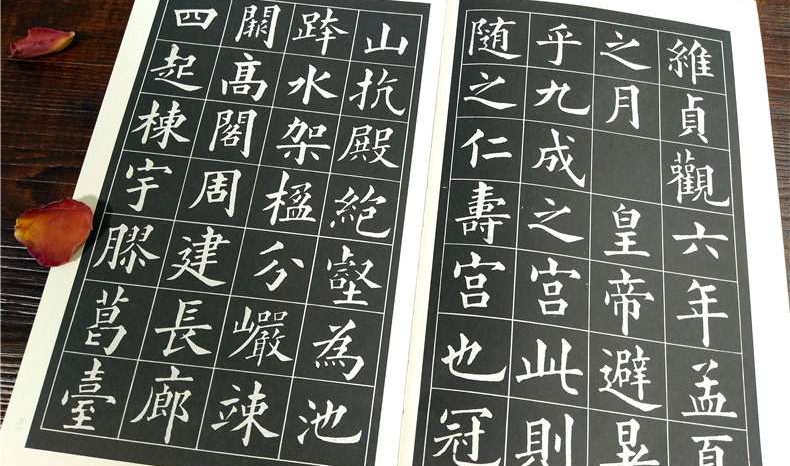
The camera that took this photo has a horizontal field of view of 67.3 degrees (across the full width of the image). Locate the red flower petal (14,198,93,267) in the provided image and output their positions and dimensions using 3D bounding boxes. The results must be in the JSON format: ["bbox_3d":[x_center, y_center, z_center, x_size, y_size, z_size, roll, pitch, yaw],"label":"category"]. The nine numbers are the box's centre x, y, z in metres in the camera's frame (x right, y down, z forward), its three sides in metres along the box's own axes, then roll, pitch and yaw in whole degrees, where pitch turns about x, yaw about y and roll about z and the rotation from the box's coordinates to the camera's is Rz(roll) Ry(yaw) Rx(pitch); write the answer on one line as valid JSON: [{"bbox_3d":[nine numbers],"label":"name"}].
[{"bbox_3d":[-0.172,-0.001,0.300,0.042,0.013,0.037,1,71,1],"label":"red flower petal"}]

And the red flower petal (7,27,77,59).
[{"bbox_3d":[-0.202,-0.109,0.341,0.041,0.011,0.016,-12,71,-3],"label":"red flower petal"}]

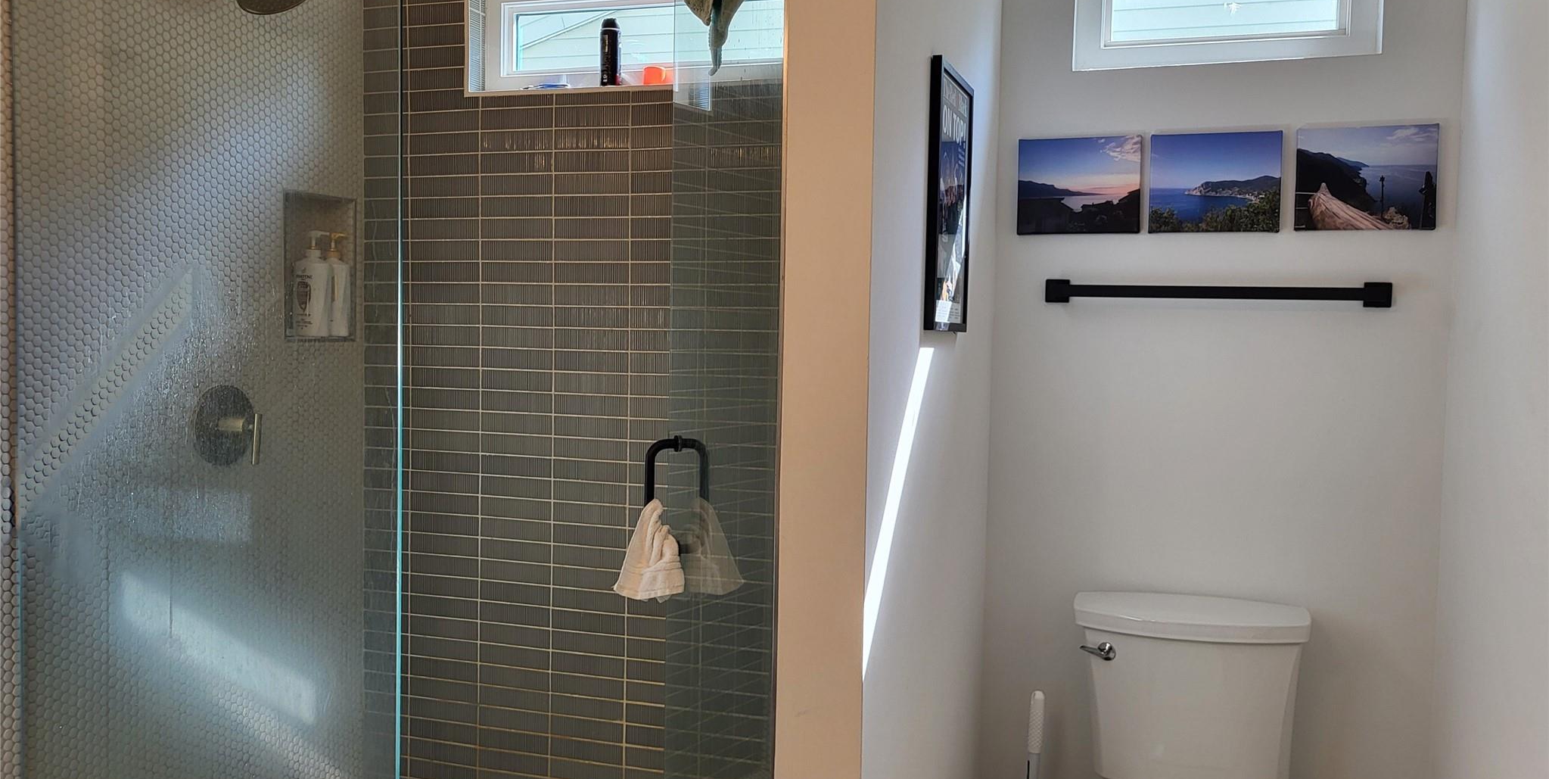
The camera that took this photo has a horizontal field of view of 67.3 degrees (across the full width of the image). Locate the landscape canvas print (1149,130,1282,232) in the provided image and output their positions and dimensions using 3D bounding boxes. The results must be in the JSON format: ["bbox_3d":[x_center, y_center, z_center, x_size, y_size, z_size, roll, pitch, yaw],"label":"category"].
[{"bbox_3d":[0.901,-0.421,2.384,0.254,0.203,0.030,2,3,17],"label":"landscape canvas print"}]

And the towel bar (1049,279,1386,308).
[{"bbox_3d":[0.894,-0.197,2.376,0.664,0.050,0.070,2,3,17],"label":"towel bar"}]

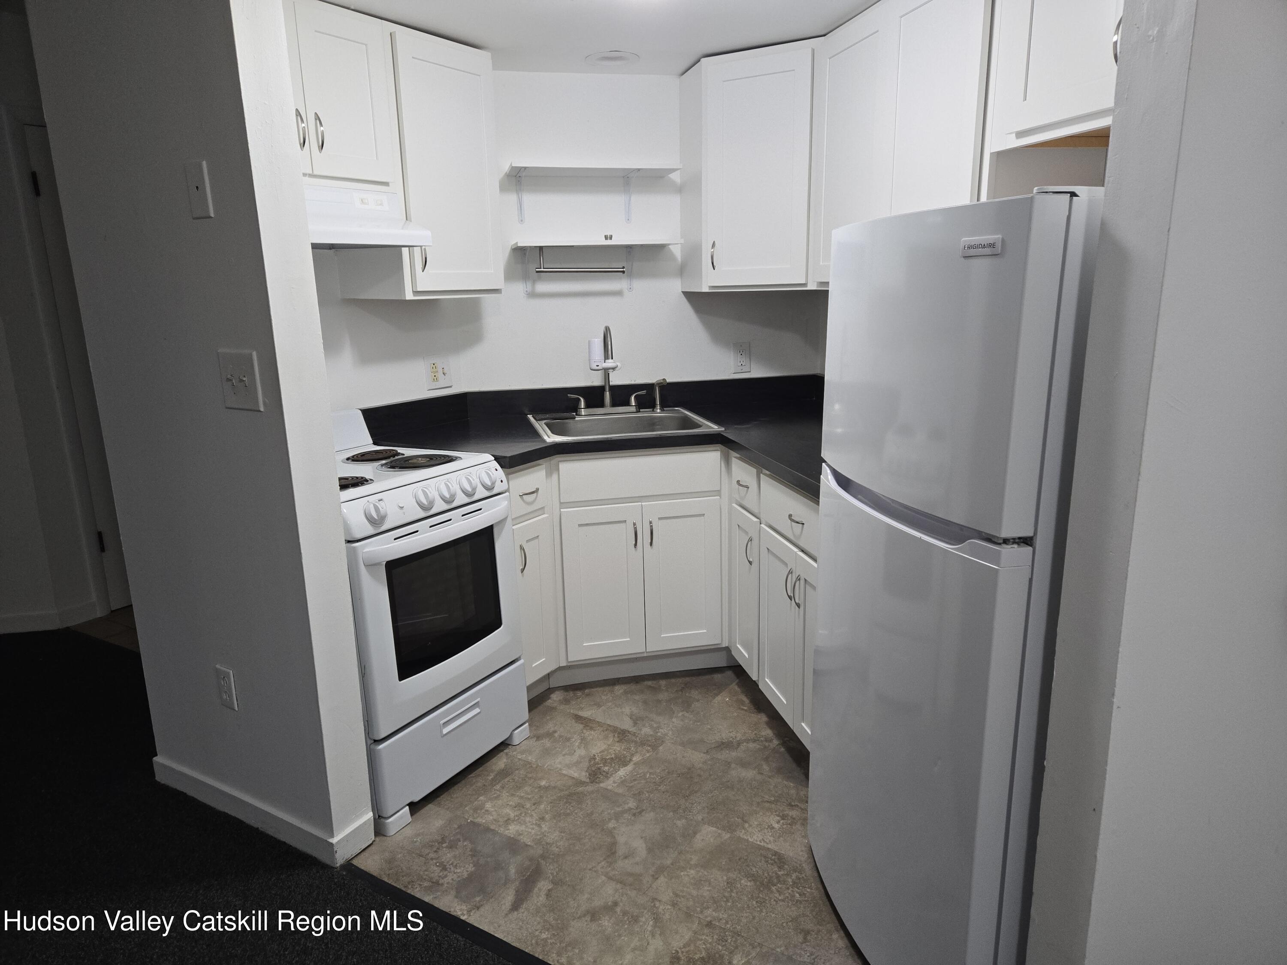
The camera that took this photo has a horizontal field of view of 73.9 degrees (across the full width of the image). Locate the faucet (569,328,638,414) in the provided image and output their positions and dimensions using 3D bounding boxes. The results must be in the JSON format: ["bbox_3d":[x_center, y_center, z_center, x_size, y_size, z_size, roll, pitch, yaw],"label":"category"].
[{"bbox_3d":[-0.130,-0.419,3.224,0.290,0.340,0.200,-4,14,-13],"label":"faucet"}]

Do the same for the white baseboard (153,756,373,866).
[{"bbox_3d":[-1.076,0.875,2.383,0.801,0.072,0.122,7,15,31],"label":"white baseboard"}]

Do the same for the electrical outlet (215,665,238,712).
[{"bbox_3d":[-1.092,0.539,2.241,0.070,0.114,0.014,7,15,31],"label":"electrical outlet"}]

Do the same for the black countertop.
[{"bbox_3d":[0.027,-0.151,2.686,1.819,0.145,1.550,-4,14,-13],"label":"black countertop"}]

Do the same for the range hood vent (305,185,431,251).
[{"bbox_3d":[-0.973,-0.740,2.388,0.440,0.160,0.615,7,16,31],"label":"range hood vent"}]

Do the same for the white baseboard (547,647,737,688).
[{"bbox_3d":[0.002,0.665,3.155,0.698,0.110,0.023,-4,14,-12],"label":"white baseboard"}]

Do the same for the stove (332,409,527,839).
[{"bbox_3d":[-0.826,0.353,2.567,0.705,1.025,0.615,7,16,31],"label":"stove"}]

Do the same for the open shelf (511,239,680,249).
[{"bbox_3d":[-0.173,-0.896,3.218,0.615,0.019,0.250,-4,14,-12],"label":"open shelf"}]

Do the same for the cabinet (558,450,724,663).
[{"bbox_3d":[-0.070,0.190,3.244,0.570,0.756,0.610,-4,14,-12],"label":"cabinet"}]

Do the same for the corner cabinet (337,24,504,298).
[{"bbox_3d":[-0.731,-0.997,2.778,0.313,0.779,0.444,7,15,31],"label":"corner cabinet"}]

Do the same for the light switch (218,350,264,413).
[{"bbox_3d":[-0.914,-0.231,1.933,0.135,0.132,0.020,7,15,31],"label":"light switch"}]

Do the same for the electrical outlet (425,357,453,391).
[{"bbox_3d":[-0.752,-0.406,3.146,0.018,0.116,0.119,7,15,31],"label":"electrical outlet"}]

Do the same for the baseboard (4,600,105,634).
[{"bbox_3d":[-2.600,0.589,3.752,0.396,0.090,0.104,-8,15,-27],"label":"baseboard"}]

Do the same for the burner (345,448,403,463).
[{"bbox_3d":[-0.824,-0.082,2.630,0.166,0.025,0.166,-1,13,0],"label":"burner"}]

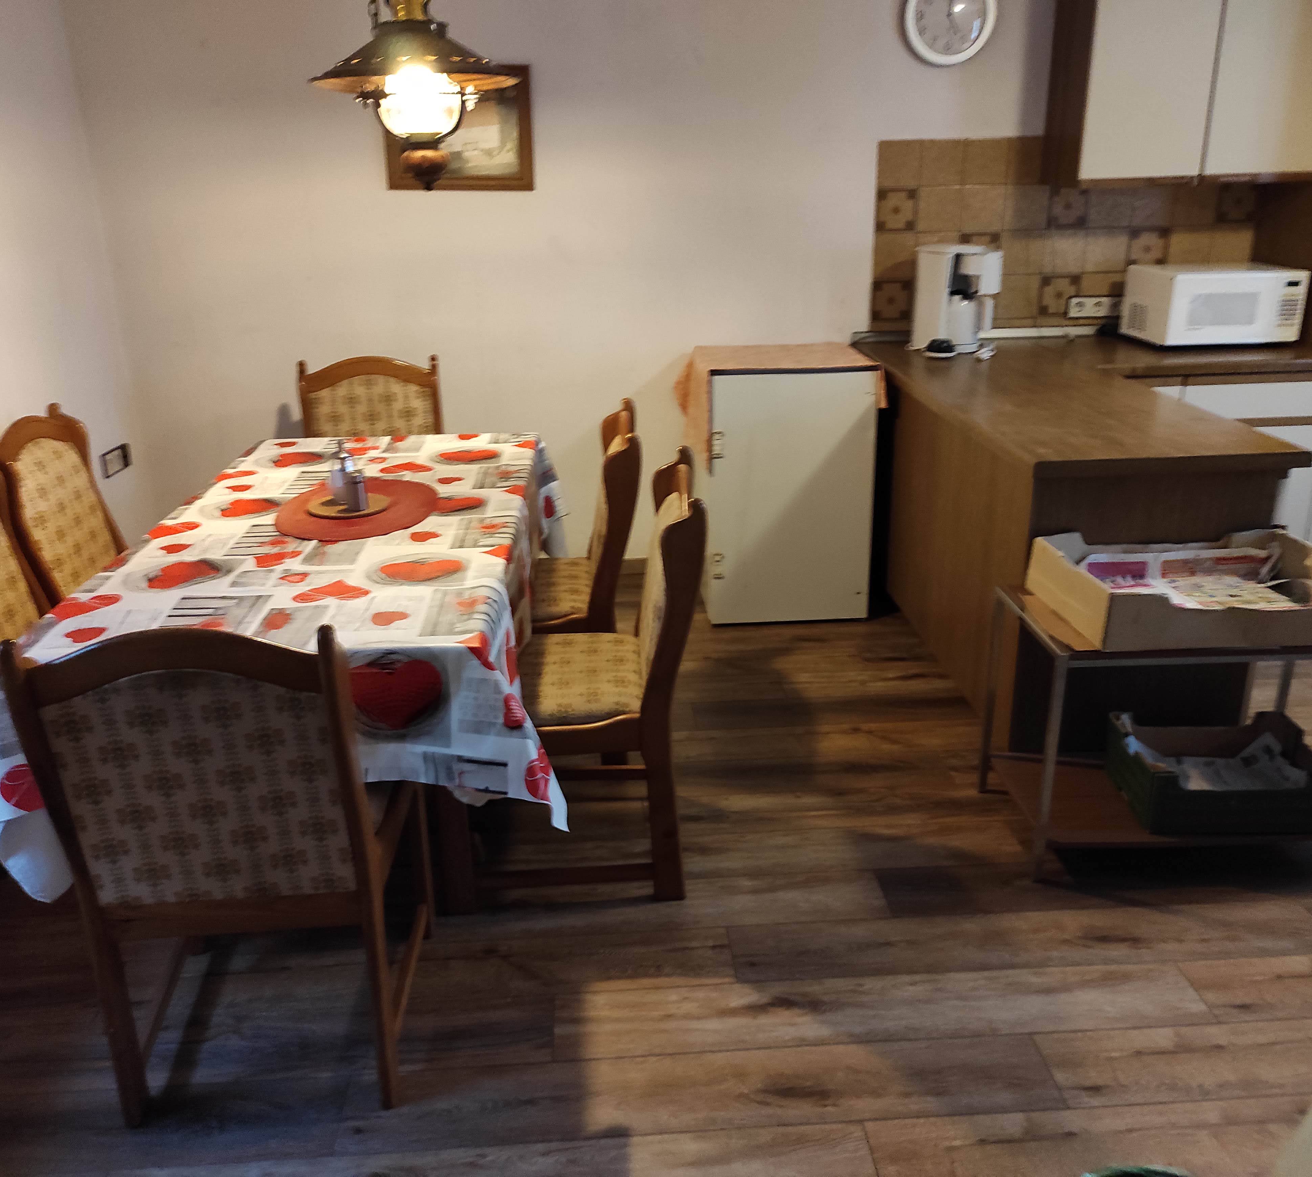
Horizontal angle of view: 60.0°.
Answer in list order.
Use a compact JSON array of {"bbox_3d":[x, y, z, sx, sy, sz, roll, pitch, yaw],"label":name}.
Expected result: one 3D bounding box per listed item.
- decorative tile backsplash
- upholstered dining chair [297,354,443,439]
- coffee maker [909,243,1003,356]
[{"bbox_3d":[1.441,-1.242,3.980,1.365,0.635,0.015,-2,20,-2],"label":"decorative tile backsplash"},{"bbox_3d":[-0.944,-0.290,3.761,0.490,0.875,0.560,-3,20,-5],"label":"upholstered dining chair"},{"bbox_3d":[1.127,-1.085,4.259,0.270,0.375,0.180,18,28,41],"label":"coffee maker"}]

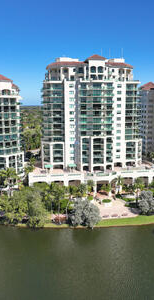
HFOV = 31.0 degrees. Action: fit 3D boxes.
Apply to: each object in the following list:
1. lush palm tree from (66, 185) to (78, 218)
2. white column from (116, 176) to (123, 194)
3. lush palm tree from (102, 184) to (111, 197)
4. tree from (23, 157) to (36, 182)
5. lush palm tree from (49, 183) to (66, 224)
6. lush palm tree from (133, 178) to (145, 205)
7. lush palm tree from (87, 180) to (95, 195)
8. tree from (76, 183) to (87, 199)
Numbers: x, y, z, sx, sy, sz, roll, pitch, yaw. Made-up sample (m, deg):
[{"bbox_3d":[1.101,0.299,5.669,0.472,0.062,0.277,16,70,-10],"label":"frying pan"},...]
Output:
[{"bbox_3d":[-2.140,17.390,92.120,3.790,11.680,3.790,0,9,0],"label":"lush palm tree"},{"bbox_3d":[19.080,15.920,123.650,2.320,8.170,2.100,-2,9,-12],"label":"white column"},{"bbox_3d":[12.370,16.990,116.280,4.070,5.220,3.950,0,9,0],"label":"lush palm tree"},{"bbox_3d":[-21.440,9.540,125.170,5.250,13.430,5.100,0,9,0],"label":"tree"},{"bbox_3d":[-6.040,17.150,88.120,4.830,13.500,4.830,0,9,0],"label":"lush palm tree"},{"bbox_3d":[24.120,16.060,107.020,4.490,10.430,4.360,0,9,0],"label":"lush palm tree"},{"bbox_3d":[6.120,15.850,117.110,3.280,6.130,3.180,0,9,0],"label":"lush palm tree"},{"bbox_3d":[1.850,16.700,114.200,4.790,6.840,4.650,0,9,0],"label":"tree"}]

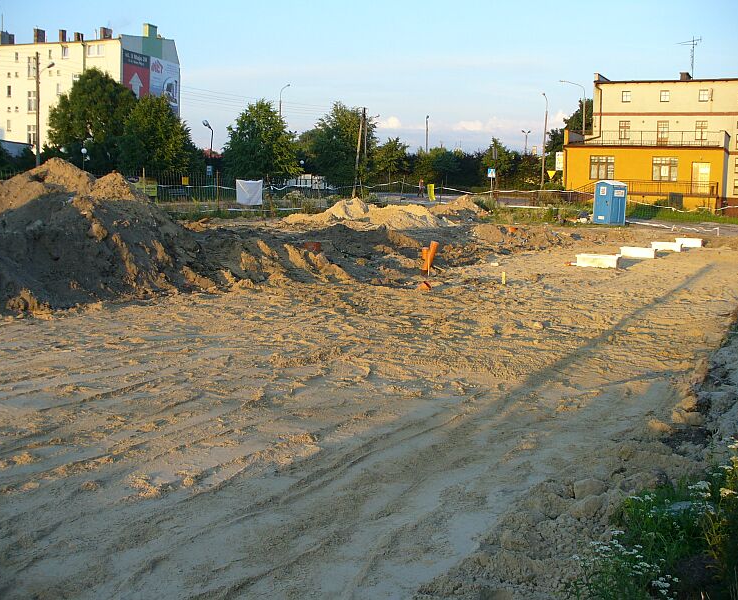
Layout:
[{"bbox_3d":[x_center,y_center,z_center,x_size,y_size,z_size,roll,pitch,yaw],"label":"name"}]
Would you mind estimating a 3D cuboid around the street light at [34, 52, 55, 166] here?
[{"bbox_3d":[-20.681,-11.186,54.421,1.350,8.750,0.330,6,9,32],"label":"street light"}]

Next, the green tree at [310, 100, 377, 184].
[{"bbox_3d":[-2.355,-13.209,76.000,5.700,8.300,5.700,1,8,-2],"label":"green tree"}]

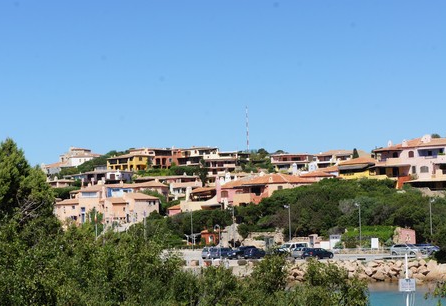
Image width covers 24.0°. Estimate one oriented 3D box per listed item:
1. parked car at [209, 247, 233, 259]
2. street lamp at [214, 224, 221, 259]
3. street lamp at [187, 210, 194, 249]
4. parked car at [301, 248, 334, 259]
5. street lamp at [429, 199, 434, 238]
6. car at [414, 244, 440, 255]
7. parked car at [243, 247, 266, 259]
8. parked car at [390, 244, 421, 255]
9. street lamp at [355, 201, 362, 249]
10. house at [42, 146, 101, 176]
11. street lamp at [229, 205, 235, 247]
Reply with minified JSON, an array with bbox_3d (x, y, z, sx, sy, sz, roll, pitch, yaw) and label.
[{"bbox_3d":[0.132,13.194,138.000,1.700,1.500,4.100,-6,-5,44],"label":"parked car"},{"bbox_3d":[-0.638,11.198,131.000,0.850,4.500,0.250,-1,-4,-12],"label":"street lamp"},{"bbox_3d":[-5.474,13.142,178.000,1.000,7.200,0.350,0,-4,-22],"label":"street lamp"},{"bbox_3d":[12.314,13.119,136.000,1.750,1.460,4.250,-6,-5,44],"label":"parked car"},{"bbox_3d":[31.645,10.639,158.000,0.900,7.200,0.350,-3,-4,22],"label":"street lamp"},{"bbox_3d":[27.713,13.355,144.000,4.200,1.450,1.750,-3,-4,17],"label":"car"},{"bbox_3d":[4.148,13.190,137.000,1.670,1.450,3.800,-4,-4,27],"label":"parked car"},{"bbox_3d":[24.252,12.891,138.000,4.200,1.500,1.750,-4,-4,25],"label":"parked car"},{"bbox_3d":[20.867,11.333,161.000,1.000,7.200,0.350,0,-4,-22],"label":"street lamp"},{"bbox_3d":[-65.838,3.694,455.000,22.000,12.500,14.000,-3,-4,17],"label":"house"},{"bbox_3d":[1.479,12.321,172.000,1.000,7.200,0.350,0,-4,-22],"label":"street lamp"}]

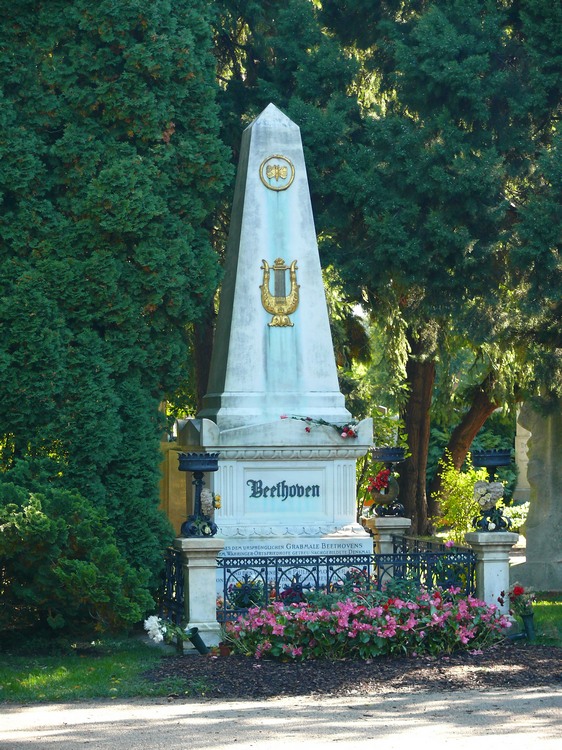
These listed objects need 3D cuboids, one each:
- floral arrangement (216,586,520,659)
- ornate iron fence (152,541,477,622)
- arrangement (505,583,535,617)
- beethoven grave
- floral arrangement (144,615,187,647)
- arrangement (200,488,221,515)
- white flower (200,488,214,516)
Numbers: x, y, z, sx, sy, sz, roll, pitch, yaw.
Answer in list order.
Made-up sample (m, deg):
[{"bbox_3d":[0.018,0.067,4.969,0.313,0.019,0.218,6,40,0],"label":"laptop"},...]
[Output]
[{"bbox_3d":[0.599,1.814,18.162,2.050,0.460,0.720,0,-1,-11],"label":"floral arrangement"},{"bbox_3d":[0.202,1.626,20.046,2.255,0.478,3.121,0,-1,-11],"label":"ornate iron fence"},{"bbox_3d":[1.827,1.713,18.758,0.190,0.240,0.190,0,-1,-11],"label":"arrangement"},{"bbox_3d":[-0.067,-0.123,21.389,1.460,4.478,1.402,0,-1,-11],"label":"beethoven grave"},{"bbox_3d":[-0.852,1.888,18.209,0.310,0.240,0.230,0,-1,-11],"label":"floral arrangement"},{"bbox_3d":[-0.518,0.939,18.263,0.145,0.200,0.190,0,-1,-11],"label":"arrangement"},{"bbox_3d":[-0.545,0.939,18.263,0.100,0.200,0.170,0,-1,-11],"label":"white flower"}]

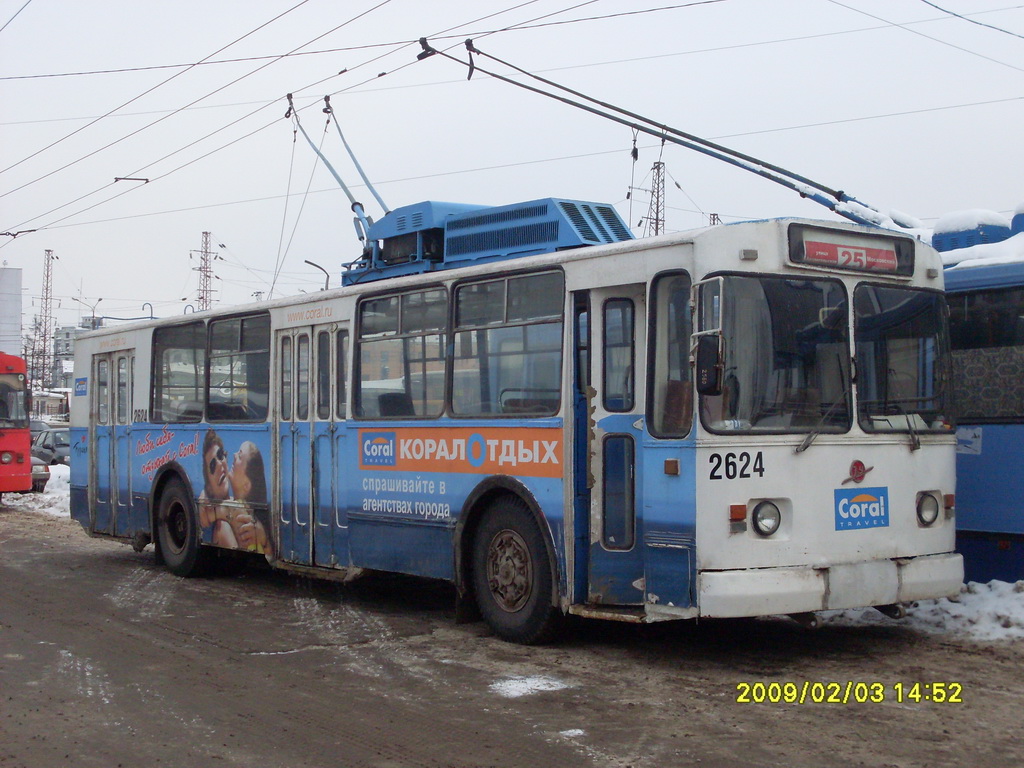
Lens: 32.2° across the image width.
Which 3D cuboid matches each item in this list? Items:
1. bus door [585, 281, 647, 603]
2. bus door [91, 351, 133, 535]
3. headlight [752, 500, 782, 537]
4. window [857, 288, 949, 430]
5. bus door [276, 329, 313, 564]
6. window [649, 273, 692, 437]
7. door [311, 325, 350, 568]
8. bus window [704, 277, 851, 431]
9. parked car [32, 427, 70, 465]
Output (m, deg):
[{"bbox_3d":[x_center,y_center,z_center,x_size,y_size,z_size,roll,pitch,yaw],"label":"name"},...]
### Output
[{"bbox_3d":[0.702,0.414,11.999,0.080,2.139,0.590,1,-2,-40],"label":"bus door"},{"bbox_3d":[-4.521,0.676,20.138,0.080,2.081,1.316,1,-2,-34],"label":"bus door"},{"bbox_3d":[1.642,0.870,11.513,0.230,0.230,0.110,1,-2,-34],"label":"headlight"},{"bbox_3d":[2.744,-0.176,12.344,1.119,1.029,0.150,1,-2,-39],"label":"window"},{"bbox_3d":[-1.987,0.566,16.263,0.080,2.150,0.718,1,-2,-34],"label":"bus door"},{"bbox_3d":[1.049,-0.196,11.645,0.070,1.092,0.454,1,-2,-34],"label":"window"},{"bbox_3d":[-1.591,0.539,15.678,0.080,2.159,0.695,1,-2,-34],"label":"door"},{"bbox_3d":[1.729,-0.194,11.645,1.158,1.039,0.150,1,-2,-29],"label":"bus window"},{"bbox_3d":[-11.300,1.870,45.800,1.680,1.420,4.200,1,-2,-29],"label":"parked car"}]

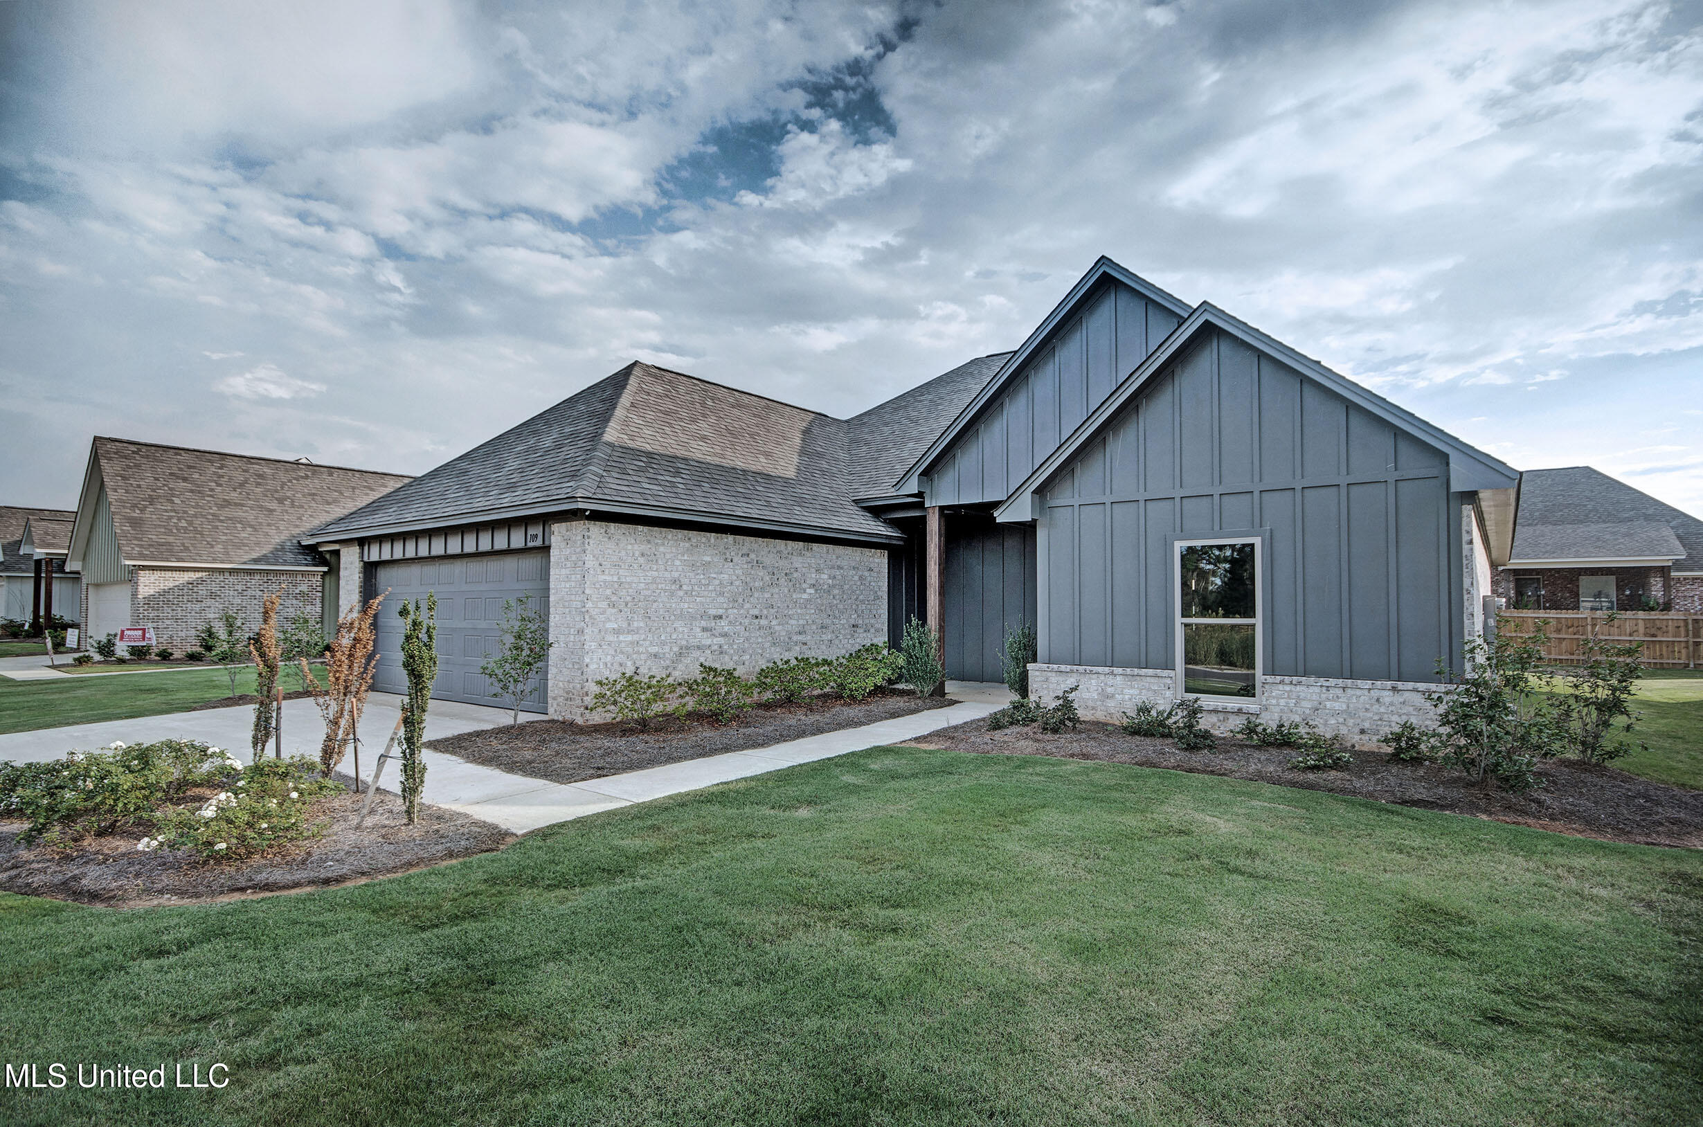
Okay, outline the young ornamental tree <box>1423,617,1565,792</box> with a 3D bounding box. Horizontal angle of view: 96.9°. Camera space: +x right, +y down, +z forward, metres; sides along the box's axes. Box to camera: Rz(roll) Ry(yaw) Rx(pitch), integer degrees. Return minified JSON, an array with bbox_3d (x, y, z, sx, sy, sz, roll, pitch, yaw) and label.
[{"bbox_3d":[5.307,1.177,6.237,1.040,1.354,1.100,-3,-4,40],"label":"young ornamental tree"}]

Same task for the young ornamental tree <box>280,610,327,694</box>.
[{"bbox_3d":[-8.993,1.456,12.421,0.771,1.354,0.750,2,-4,-36],"label":"young ornamental tree"}]

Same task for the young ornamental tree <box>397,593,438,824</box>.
[{"bbox_3d":[-2.862,0.958,4.985,0.268,1.503,0.280,2,-4,-30],"label":"young ornamental tree"}]

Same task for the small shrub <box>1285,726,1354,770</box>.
[{"bbox_3d":[4.322,1.702,6.971,0.611,0.395,0.580,-2,-4,31],"label":"small shrub"}]

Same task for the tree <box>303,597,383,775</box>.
[{"bbox_3d":[-4.212,1.015,6.259,0.653,1.479,0.600,2,-4,-34],"label":"tree"}]

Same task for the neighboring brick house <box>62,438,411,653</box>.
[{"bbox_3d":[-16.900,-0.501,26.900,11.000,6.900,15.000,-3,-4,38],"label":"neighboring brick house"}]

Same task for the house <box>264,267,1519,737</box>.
[{"bbox_3d":[2.637,-1.615,15.575,16.700,7.700,17.800,-3,-4,38],"label":"house"}]

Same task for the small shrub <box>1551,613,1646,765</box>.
[{"bbox_3d":[6.954,1.165,7.030,0.810,1.362,0.850,-3,-5,44],"label":"small shrub"}]

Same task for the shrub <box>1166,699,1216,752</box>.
[{"bbox_3d":[3.529,1.669,7.826,0.500,0.541,0.500,-1,-4,24],"label":"shrub"}]

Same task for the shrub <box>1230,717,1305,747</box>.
[{"bbox_3d":[4.434,1.796,8.054,0.777,0.319,0.600,-2,-4,29],"label":"shrub"}]

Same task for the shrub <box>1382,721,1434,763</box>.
[{"bbox_3d":[5.324,1.704,7.214,0.486,0.399,0.480,-2,-4,36],"label":"shrub"}]

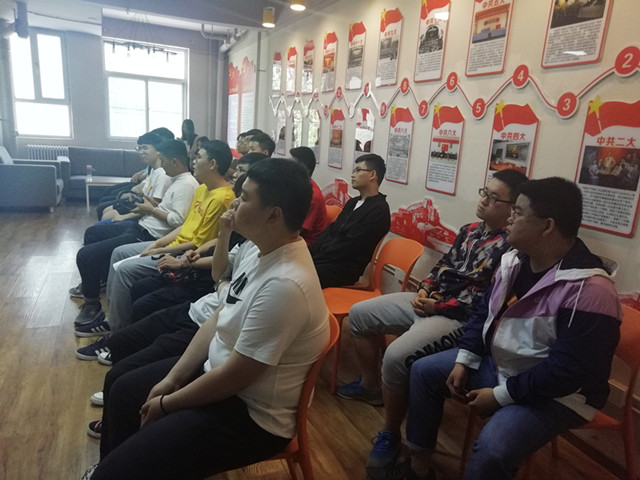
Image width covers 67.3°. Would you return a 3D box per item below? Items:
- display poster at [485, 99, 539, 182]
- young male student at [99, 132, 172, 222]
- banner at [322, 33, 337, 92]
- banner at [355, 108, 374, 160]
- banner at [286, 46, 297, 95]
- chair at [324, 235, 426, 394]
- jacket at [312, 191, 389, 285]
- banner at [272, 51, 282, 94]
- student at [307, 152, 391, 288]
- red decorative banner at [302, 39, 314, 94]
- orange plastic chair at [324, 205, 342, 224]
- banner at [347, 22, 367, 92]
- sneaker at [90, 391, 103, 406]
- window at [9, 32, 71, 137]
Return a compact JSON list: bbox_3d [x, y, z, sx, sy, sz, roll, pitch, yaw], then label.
[{"bbox_3d":[1.028,-0.467,2.614,0.020,0.571,0.316,-2,14,-22],"label":"display poster"},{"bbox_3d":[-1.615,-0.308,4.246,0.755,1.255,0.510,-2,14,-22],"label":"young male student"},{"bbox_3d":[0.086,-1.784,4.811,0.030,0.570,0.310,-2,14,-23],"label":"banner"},{"bbox_3d":[0.374,-0.866,4.188,0.030,0.570,0.310,-2,14,-23],"label":"banner"},{"bbox_3d":[-0.356,-2.054,5.848,0.030,0.570,0.310,-2,14,-23],"label":"banner"},{"bbox_3d":[0.281,0.409,2.729,0.505,0.798,0.444,3,13,-6],"label":"chair"},{"bbox_3d":[0.193,-0.054,3.213,0.551,0.571,0.500,-2,14,-22],"label":"jacket"},{"bbox_3d":[-0.587,-2.215,6.443,0.020,0.561,0.316,-2,14,-22],"label":"banner"},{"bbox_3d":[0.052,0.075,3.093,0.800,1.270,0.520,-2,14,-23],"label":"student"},{"bbox_3d":[-0.135,-1.919,5.330,0.030,0.570,0.310,-2,14,-23],"label":"red decorative banner"},{"bbox_3d":[-0.116,0.126,3.846,0.505,0.798,0.444,1,13,-13],"label":"orange plastic chair"},{"bbox_3d":[0.307,-1.649,4.293,0.030,0.570,0.310,-2,14,-23],"label":"banner"},{"bbox_3d":[-1.010,0.750,2.445,0.285,0.110,0.105,-2,14,-23],"label":"sneaker"},{"bbox_3d":[-4.751,-2.612,8.194,0.884,1.732,0.122,-2,14,-22],"label":"window"}]

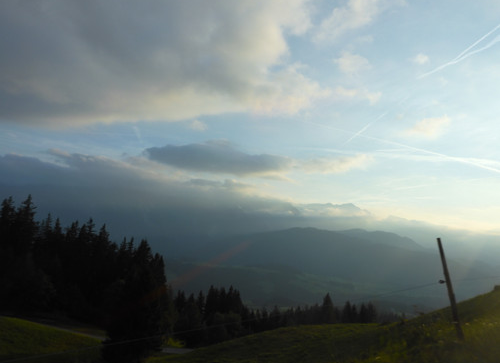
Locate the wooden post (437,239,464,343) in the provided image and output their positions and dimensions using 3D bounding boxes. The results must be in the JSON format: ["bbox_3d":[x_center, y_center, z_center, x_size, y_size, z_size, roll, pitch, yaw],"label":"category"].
[{"bbox_3d":[2.583,1.386,5.223,0.062,1.300,0.062,-13,-6,23],"label":"wooden post"}]

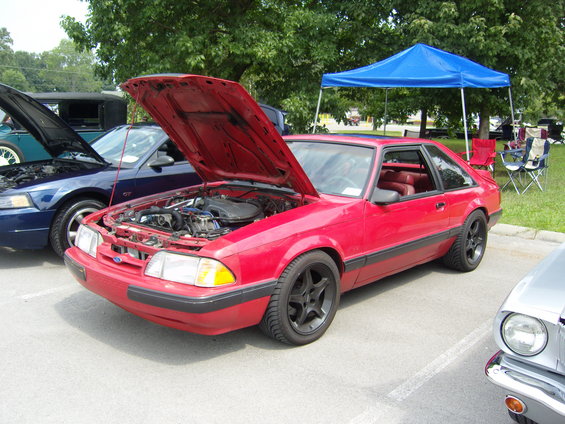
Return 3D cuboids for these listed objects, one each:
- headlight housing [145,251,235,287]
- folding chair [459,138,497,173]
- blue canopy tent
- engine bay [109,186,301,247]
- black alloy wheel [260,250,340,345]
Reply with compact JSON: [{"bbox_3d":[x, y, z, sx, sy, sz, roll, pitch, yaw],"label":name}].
[{"bbox_3d":[-0.522,0.312,3.180,0.550,0.170,0.250,11,13,41],"label":"headlight housing"},{"bbox_3d":[3.829,-0.963,10.900,0.800,0.900,0.600,7,11,30],"label":"folding chair"},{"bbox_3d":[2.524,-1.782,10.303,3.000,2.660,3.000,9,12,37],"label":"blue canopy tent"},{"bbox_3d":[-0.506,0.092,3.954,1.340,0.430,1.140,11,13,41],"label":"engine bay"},{"bbox_3d":[0.114,0.546,3.662,0.240,0.636,0.636,11,13,41],"label":"black alloy wheel"}]

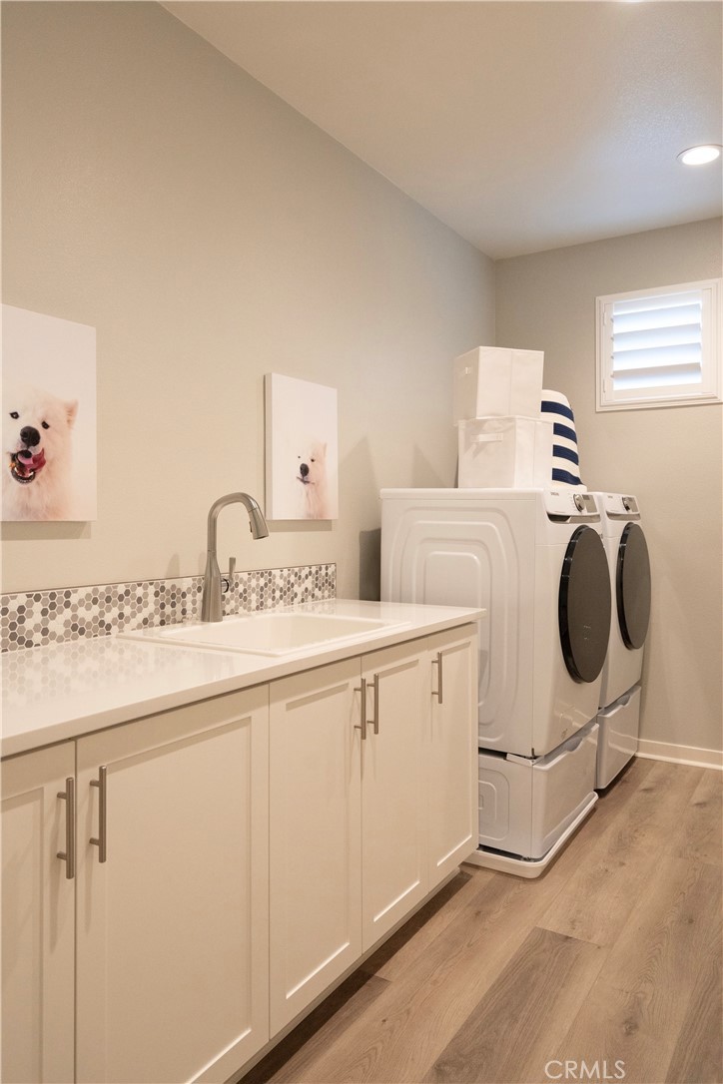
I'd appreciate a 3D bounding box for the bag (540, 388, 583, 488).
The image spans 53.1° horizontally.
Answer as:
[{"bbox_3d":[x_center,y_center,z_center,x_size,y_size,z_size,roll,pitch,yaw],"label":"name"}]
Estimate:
[{"bbox_3d":[0.826,-0.445,3.331,0.350,0.460,0.370,1,2,33],"label":"bag"}]

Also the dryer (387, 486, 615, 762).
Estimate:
[{"bbox_3d":[0.559,0.277,2.939,0.745,0.964,0.686,1,2,33],"label":"dryer"}]

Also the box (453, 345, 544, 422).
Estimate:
[{"bbox_3d":[0.552,-0.619,2.950,0.280,0.277,0.250,0,2,-18],"label":"box"}]

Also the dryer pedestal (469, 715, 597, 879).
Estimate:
[{"bbox_3d":[0.526,0.951,2.973,0.720,0.390,0.745,1,2,33],"label":"dryer pedestal"}]

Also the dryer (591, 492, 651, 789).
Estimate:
[{"bbox_3d":[0.957,0.441,3.556,0.750,1.310,0.686,1,2,33],"label":"dryer"}]

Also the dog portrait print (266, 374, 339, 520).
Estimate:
[{"bbox_3d":[-0.214,-0.334,2.671,0.037,0.505,0.400,1,2,33],"label":"dog portrait print"}]

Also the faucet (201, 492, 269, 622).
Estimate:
[{"bbox_3d":[-0.359,0.047,2.195,0.250,0.395,0.120,1,2,33],"label":"faucet"}]

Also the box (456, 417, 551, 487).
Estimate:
[{"bbox_3d":[0.573,-0.340,2.888,0.262,0.277,0.277,2,2,43],"label":"box"}]

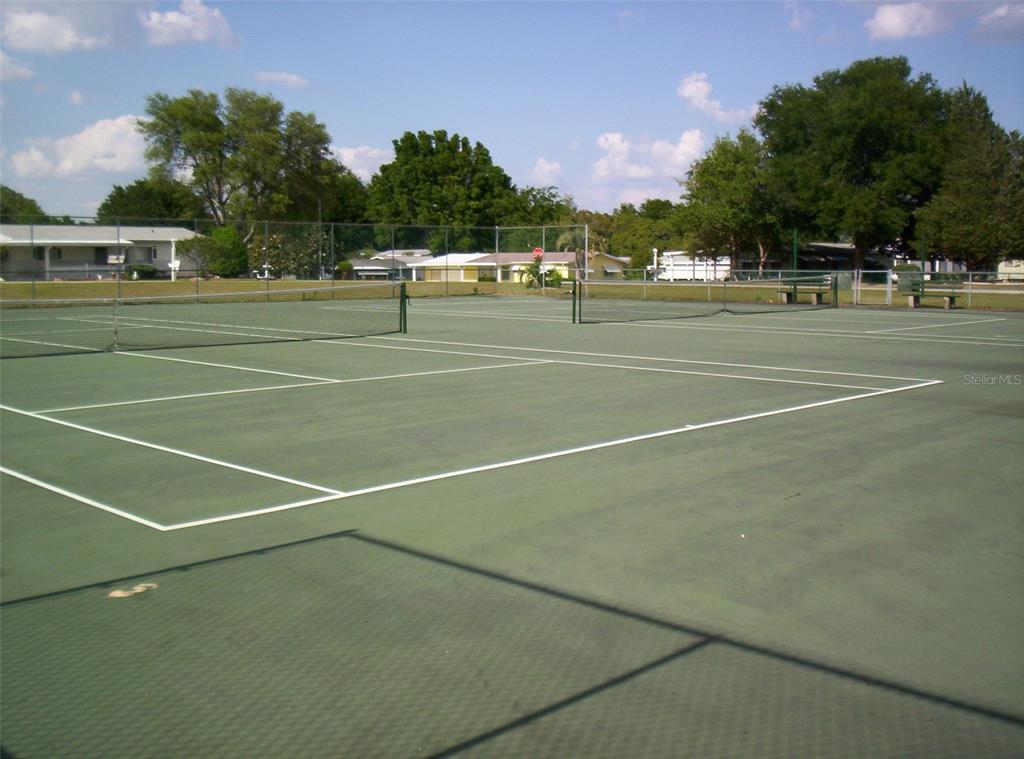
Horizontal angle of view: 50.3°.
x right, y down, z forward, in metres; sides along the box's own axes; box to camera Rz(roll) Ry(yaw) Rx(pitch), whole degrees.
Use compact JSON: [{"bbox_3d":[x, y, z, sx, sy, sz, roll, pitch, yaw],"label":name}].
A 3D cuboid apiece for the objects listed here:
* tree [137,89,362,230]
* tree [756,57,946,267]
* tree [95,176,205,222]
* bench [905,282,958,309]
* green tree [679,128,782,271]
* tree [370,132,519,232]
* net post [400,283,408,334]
[{"bbox_3d":[-20.216,-14.873,83.789,16.145,14.357,14.000,-2,6,-13],"label":"tree"},{"bbox_3d":[24.300,-15.097,78.871,13.454,15.848,12.500,2,7,17],"label":"tree"},{"bbox_3d":[-32.413,-13.699,98.484,9.891,8.801,9.000,-2,7,-18],"label":"tree"},{"bbox_3d":[13.563,-2.721,35.100,1.820,0.870,0.640,6,9,44],"label":"bench"},{"bbox_3d":[15.439,-12.281,77.580,6.782,10.543,6.800,1,6,11],"label":"green tree"},{"bbox_3d":[-7.203,-18.188,113.821,15.552,14.932,14.000,0,6,-4],"label":"tree"},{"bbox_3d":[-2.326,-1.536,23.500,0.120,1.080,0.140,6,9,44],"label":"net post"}]

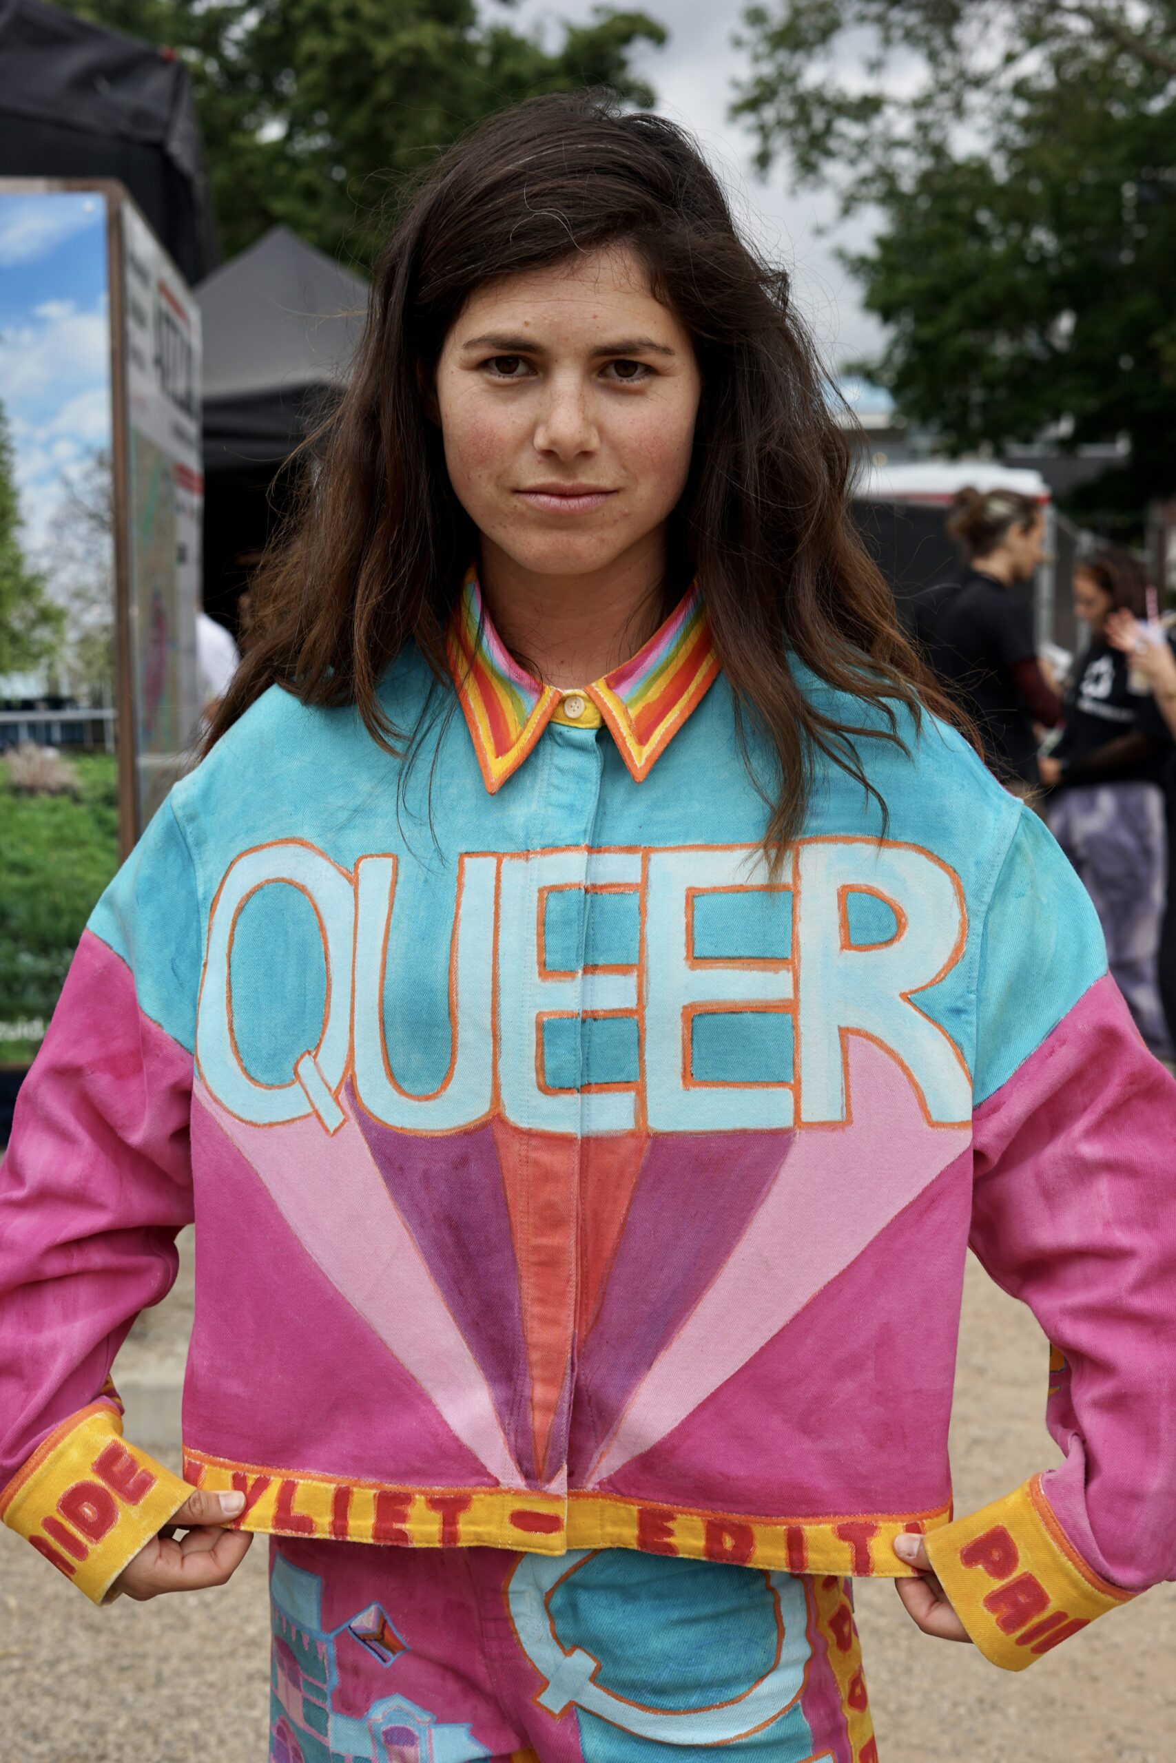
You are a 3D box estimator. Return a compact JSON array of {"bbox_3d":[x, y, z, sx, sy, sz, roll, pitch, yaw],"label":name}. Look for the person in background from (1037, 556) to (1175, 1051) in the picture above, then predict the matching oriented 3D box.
[{"bbox_3d":[1.556,-0.213,7.350,0.340,1.580,0.450,-5,8,-36],"label":"person in background"}]

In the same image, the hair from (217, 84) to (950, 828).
[{"bbox_3d":[0.000,-0.233,1.365,0.420,0.410,0.250,0,6,0],"label":"hair"}]

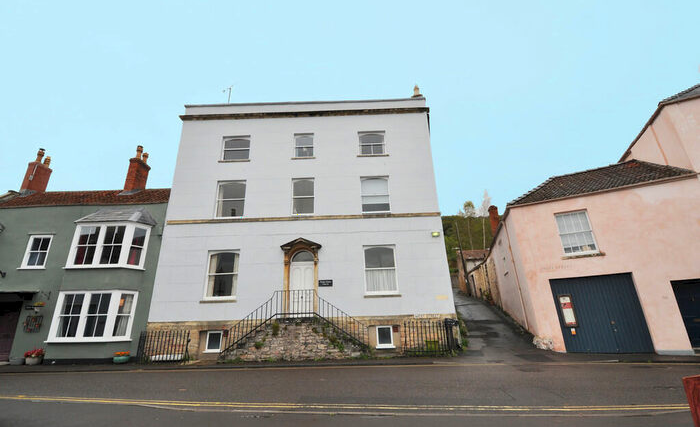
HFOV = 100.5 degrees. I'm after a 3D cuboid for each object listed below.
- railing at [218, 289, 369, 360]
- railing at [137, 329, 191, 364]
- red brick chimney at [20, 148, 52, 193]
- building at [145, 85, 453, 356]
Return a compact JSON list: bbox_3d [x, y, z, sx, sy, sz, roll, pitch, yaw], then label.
[{"bbox_3d":[-1.898,3.745,10.002,5.000,2.140,0.120,-2,-18,0],"label":"railing"},{"bbox_3d":[-6.523,4.681,10.270,1.660,1.060,0.350,-2,-18,0],"label":"railing"},{"bbox_3d":[-16.485,-2.188,15.410,0.460,2.650,0.780,-2,-18,0],"label":"red brick chimney"},{"bbox_3d":[-1.898,1.232,16.355,11.750,11.060,8.500,-2,-18,0],"label":"building"}]

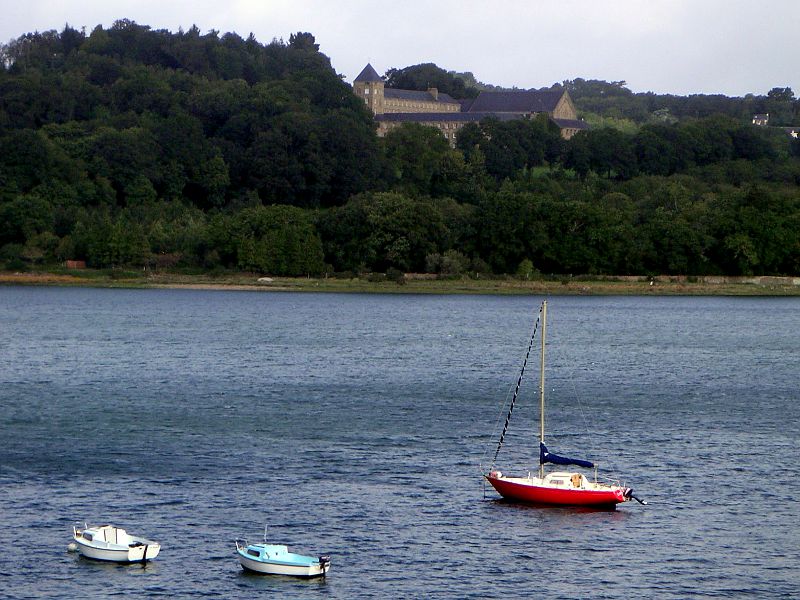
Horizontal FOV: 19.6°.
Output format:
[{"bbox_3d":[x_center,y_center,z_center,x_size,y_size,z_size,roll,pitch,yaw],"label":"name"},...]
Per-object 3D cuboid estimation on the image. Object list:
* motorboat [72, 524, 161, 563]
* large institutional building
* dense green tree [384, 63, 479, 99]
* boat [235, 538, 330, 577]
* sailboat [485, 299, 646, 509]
[{"bbox_3d":[-11.569,9.951,94.316,1.750,1.300,4.200,-1,2,-43],"label":"motorboat"},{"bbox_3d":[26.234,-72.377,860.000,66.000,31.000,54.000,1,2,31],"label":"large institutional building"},{"bbox_3d":[12.676,-85.914,930.000,38.000,20.000,26.000,0,1,0],"label":"dense green tree"},{"bbox_3d":[-4.612,10.123,90.737,4.200,1.200,1.650,1,2,35],"label":"boat"},{"bbox_3d":[8.270,5.117,115.786,8.300,10.250,2.450,1,2,23],"label":"sailboat"}]

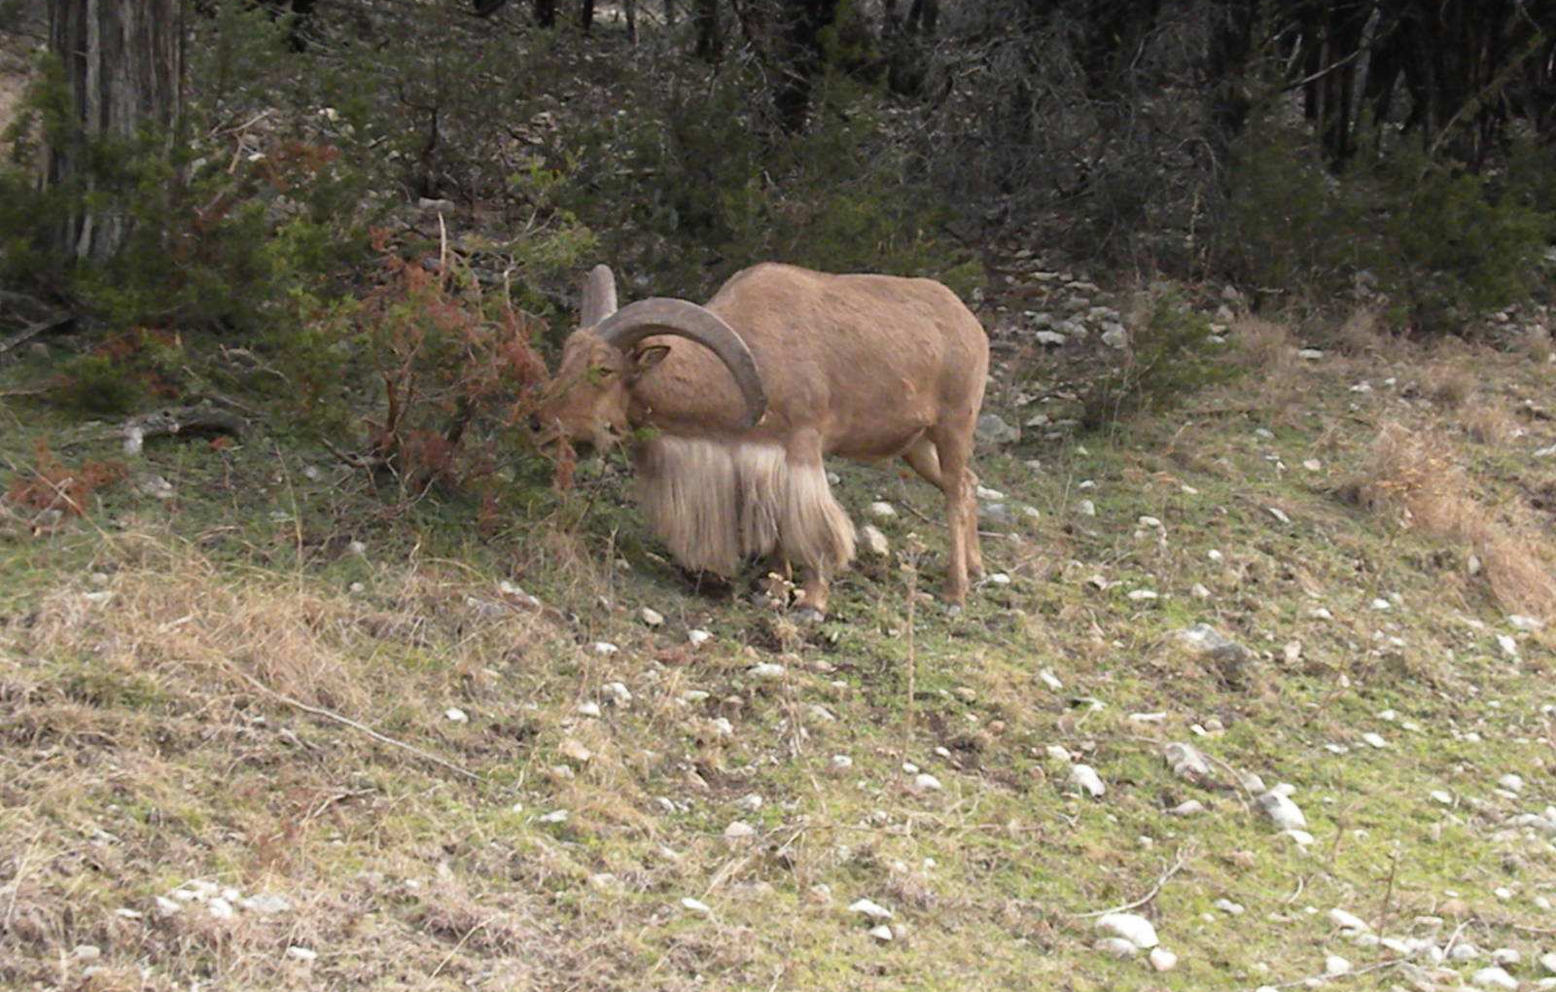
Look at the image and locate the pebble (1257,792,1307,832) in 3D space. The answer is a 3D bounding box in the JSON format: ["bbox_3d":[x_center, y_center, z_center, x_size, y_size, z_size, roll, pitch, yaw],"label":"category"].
[{"bbox_3d":[1.176,0.737,7.550,0.115,0.070,0.090,0,5,0],"label":"pebble"}]

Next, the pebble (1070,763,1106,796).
[{"bbox_3d":[0.741,0.681,7.750,0.085,0.055,0.075,0,5,0],"label":"pebble"}]

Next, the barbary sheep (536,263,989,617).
[{"bbox_3d":[-0.043,-0.152,9.100,1.360,0.970,0.500,-4,8,-33],"label":"barbary sheep"}]

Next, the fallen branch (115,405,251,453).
[{"bbox_3d":[-1.956,-0.222,10.700,0.460,0.125,0.160,-2,6,-25],"label":"fallen branch"}]

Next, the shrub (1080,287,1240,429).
[{"bbox_3d":[1.305,-0.477,11.100,0.520,0.450,0.450,0,5,0],"label":"shrub"}]

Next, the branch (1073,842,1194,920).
[{"bbox_3d":[0.791,0.857,7.200,0.330,0.110,0.120,-4,6,-38],"label":"branch"}]

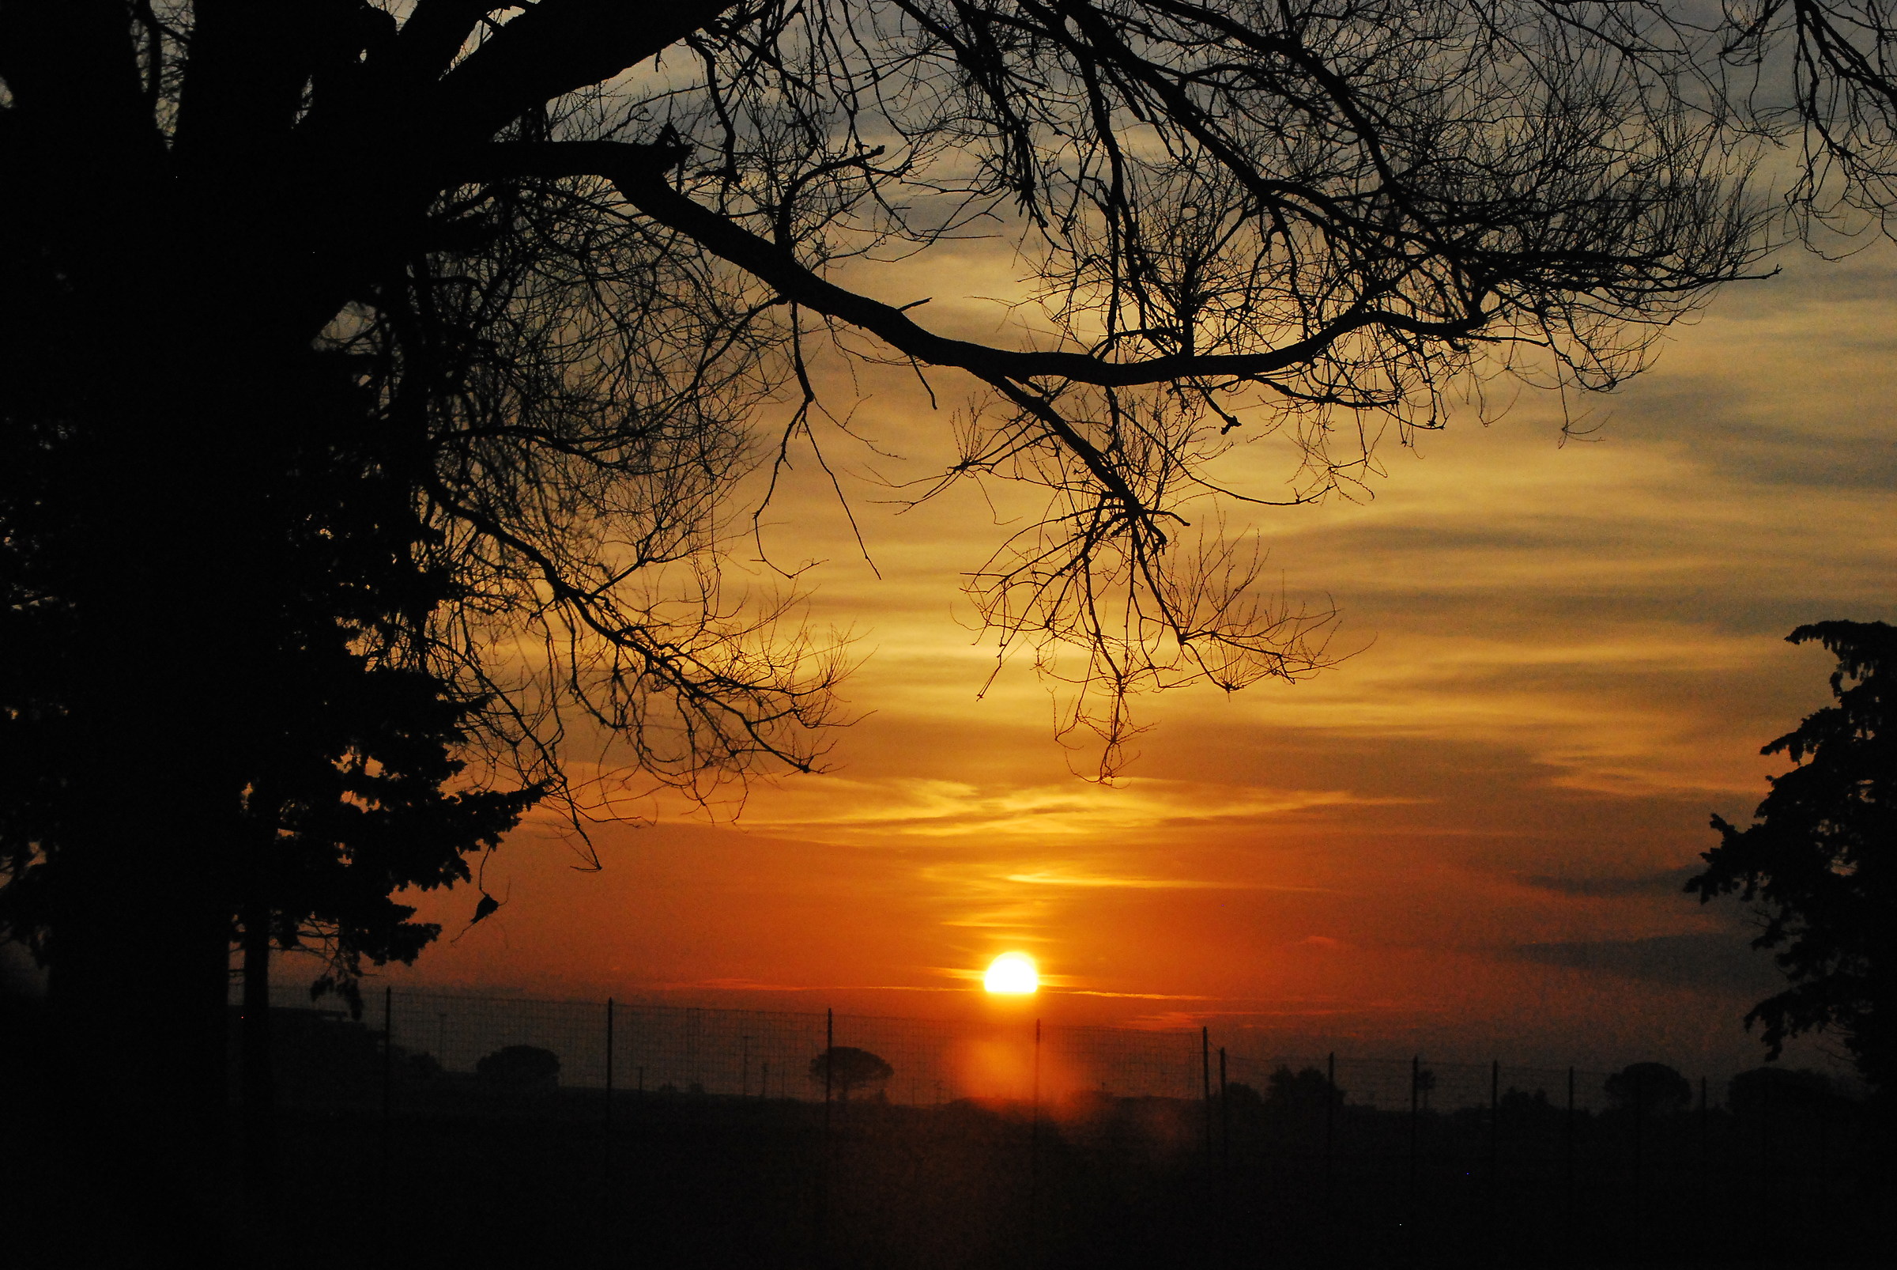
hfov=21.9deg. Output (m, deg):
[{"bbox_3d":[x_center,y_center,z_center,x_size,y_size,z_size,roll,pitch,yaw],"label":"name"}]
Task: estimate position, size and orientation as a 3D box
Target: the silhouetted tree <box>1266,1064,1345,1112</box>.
[{"bbox_3d":[34.940,44.500,480.000,7.680,4.930,7.300,1,-5,4],"label":"silhouetted tree"}]

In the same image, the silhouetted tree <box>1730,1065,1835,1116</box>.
[{"bbox_3d":[81.490,44.710,480.000,10.580,5.360,10.060,0,-6,10],"label":"silhouetted tree"}]

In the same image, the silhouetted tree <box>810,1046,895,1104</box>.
[{"bbox_3d":[-11.000,50.140,560.000,9.640,6.590,9.160,1,-5,-1],"label":"silhouetted tree"}]

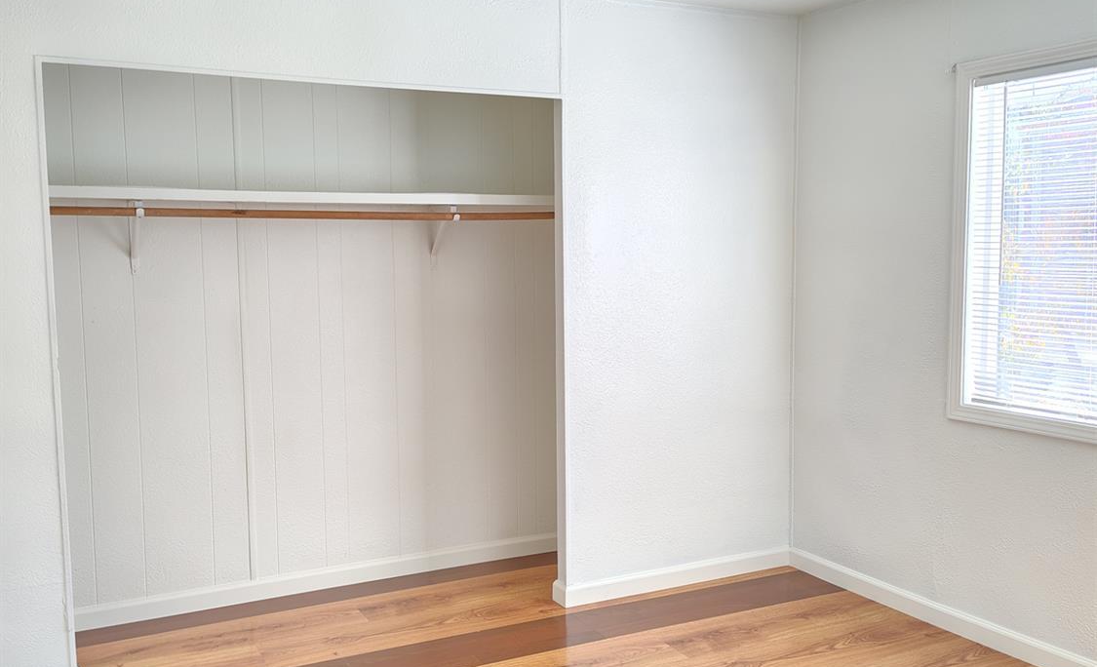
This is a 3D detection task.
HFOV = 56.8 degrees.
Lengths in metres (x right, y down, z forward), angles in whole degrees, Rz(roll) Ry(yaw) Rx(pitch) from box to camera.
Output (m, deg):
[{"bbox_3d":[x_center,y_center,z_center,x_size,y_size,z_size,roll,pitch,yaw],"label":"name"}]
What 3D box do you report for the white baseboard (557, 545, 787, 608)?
[{"bbox_3d":[0.550,1.020,4.322,1.127,0.085,0.095,-3,6,-27],"label":"white baseboard"}]

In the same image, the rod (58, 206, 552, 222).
[{"bbox_3d":[-0.811,-0.457,3.893,2.060,0.033,0.033,-3,6,-27],"label":"rod"}]

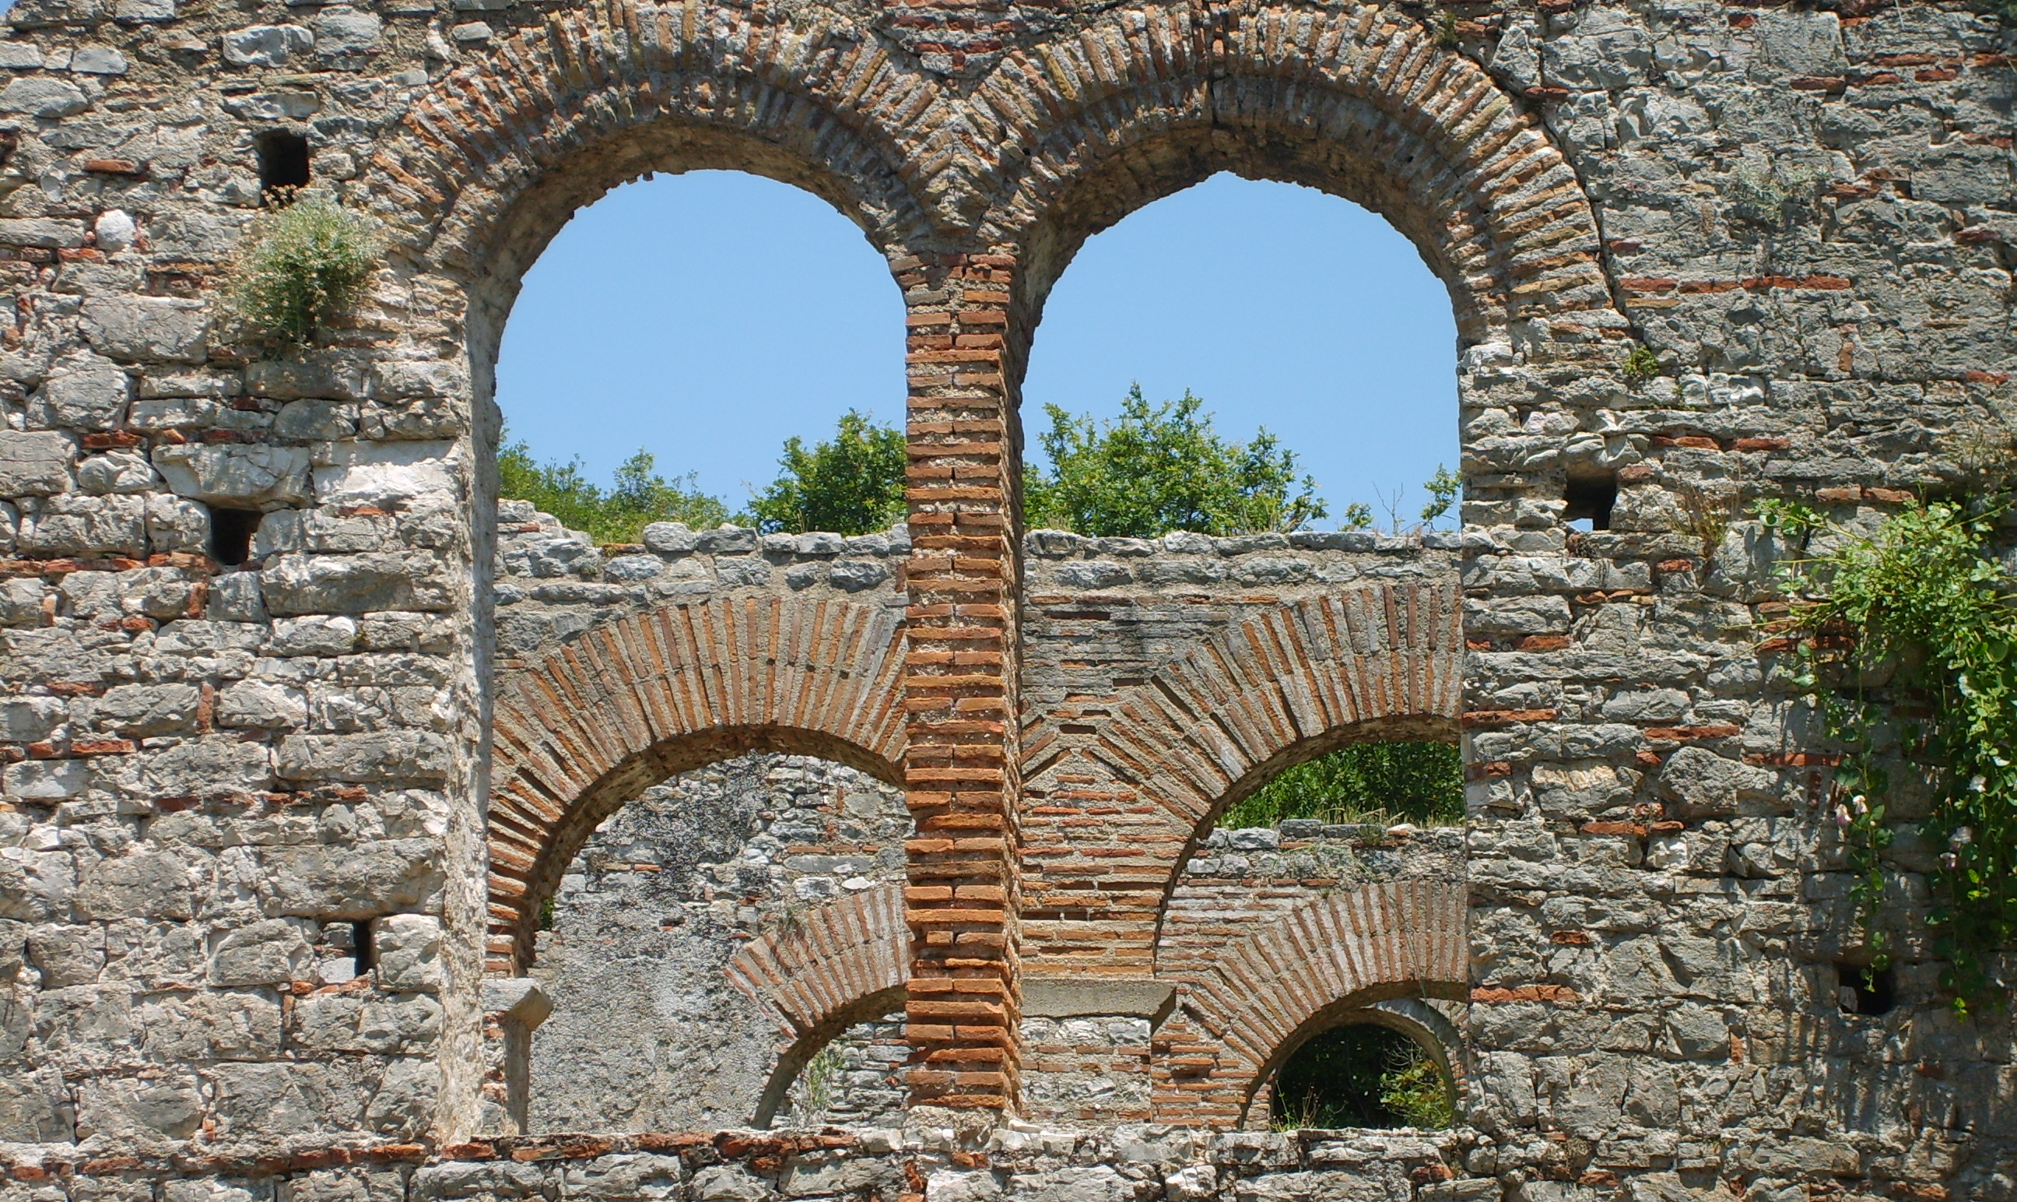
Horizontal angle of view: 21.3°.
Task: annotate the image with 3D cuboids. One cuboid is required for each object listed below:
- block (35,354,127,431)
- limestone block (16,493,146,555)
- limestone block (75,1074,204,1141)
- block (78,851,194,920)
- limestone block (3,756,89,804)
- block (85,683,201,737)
[{"bbox_3d":[-3.366,-0.733,19.680,0.347,0.276,0.270,-1,-12,5],"label":"block"},{"bbox_3d":[-3.245,-0.242,18.948,0.453,0.216,0.260,-1,-13,5],"label":"limestone block"},{"bbox_3d":[-2.961,1.760,18.466,0.441,0.226,0.270,-1,-13,5],"label":"limestone block"},{"bbox_3d":[-2.897,0.980,17.938,0.396,0.241,0.250,-1,-15,2],"label":"block"},{"bbox_3d":[-3.212,0.626,18.030,0.287,0.162,0.220,-1,-15,2],"label":"limestone block"},{"bbox_3d":[-3.100,0.420,19.402,0.415,0.196,0.270,-1,-12,5],"label":"block"}]

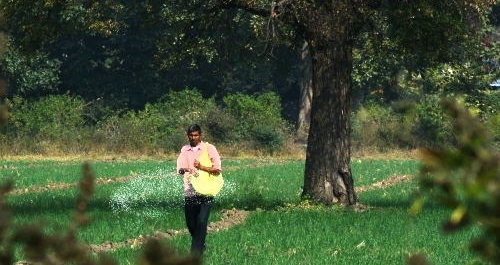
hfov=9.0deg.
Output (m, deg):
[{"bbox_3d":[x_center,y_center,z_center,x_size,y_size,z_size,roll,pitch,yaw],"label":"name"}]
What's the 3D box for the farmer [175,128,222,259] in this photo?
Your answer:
[{"bbox_3d":[-0.614,0.723,38.700,0.560,1.670,0.450,0,0,14],"label":"farmer"}]

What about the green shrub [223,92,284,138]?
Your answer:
[{"bbox_3d":[0.126,-0.578,115.000,2.250,1.850,1.800,0,0,0],"label":"green shrub"}]

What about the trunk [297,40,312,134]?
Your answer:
[{"bbox_3d":[2.087,-1.647,122.000,0.580,3.800,0.550,0,0,0],"label":"trunk"}]

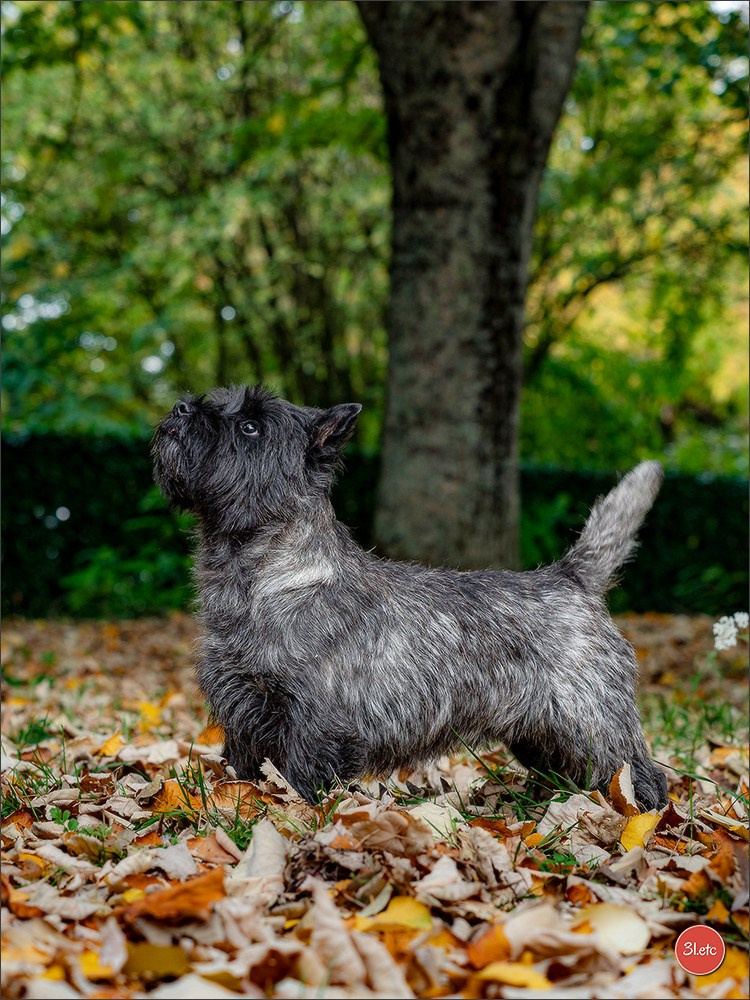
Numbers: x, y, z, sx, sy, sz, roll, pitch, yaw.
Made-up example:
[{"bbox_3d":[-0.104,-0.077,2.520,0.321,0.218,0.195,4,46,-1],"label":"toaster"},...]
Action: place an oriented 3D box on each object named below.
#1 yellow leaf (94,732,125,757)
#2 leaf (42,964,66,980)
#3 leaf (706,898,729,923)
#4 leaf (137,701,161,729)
[{"bbox_3d":[-0.322,0.296,4.200,0.036,0.028,0.030,0,0,0],"label":"yellow leaf"},{"bbox_3d":[-0.218,0.322,2.360,0.021,0.012,0.022,0,0,0],"label":"leaf"},{"bbox_3d":[0.265,0.316,2.670,0.020,0.018,0.020,0,0,0],"label":"leaf"},{"bbox_3d":[-0.308,0.292,4.720,0.033,0.034,0.032,0,0,0],"label":"leaf"}]

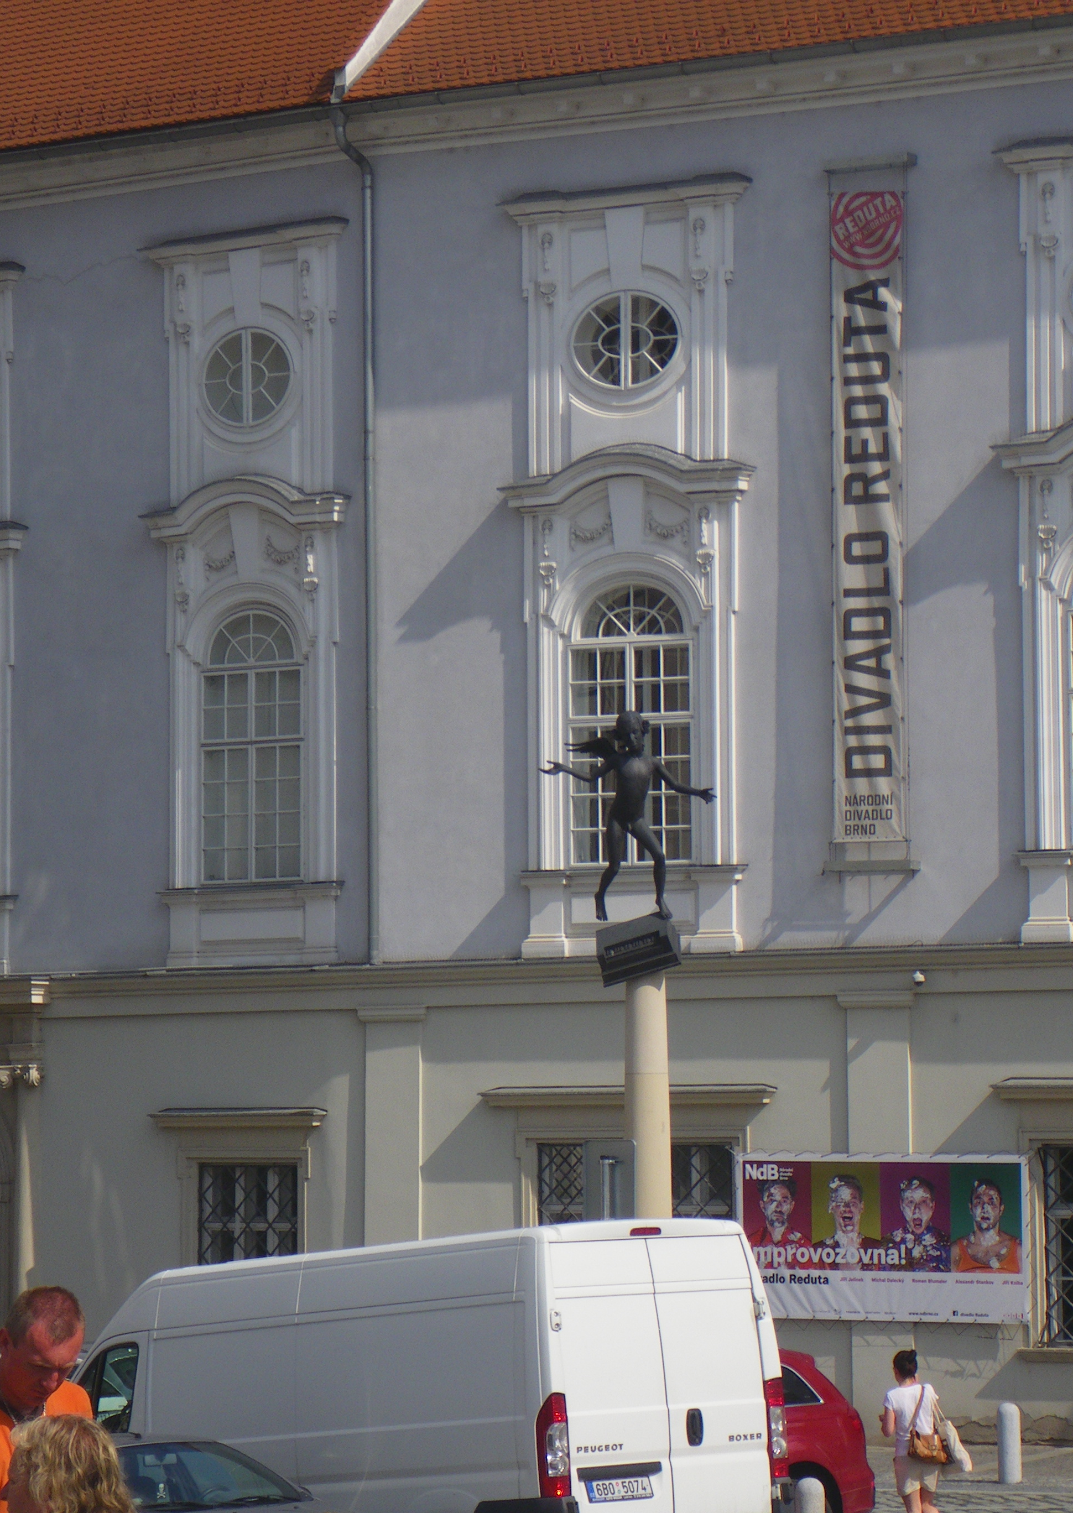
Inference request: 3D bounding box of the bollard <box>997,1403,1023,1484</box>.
[{"bbox_3d":[4.490,6.515,52.000,0.227,0.778,0.227,0,-5,0],"label":"bollard"}]

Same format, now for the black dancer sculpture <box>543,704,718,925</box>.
[{"bbox_3d":[0.791,0.507,47.000,1.350,1.812,0.800,1,-5,-15],"label":"black dancer sculpture"}]

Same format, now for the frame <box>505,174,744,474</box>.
[{"bbox_3d":[0.995,-4.924,62.747,3.037,3.207,0.400,-3,-5,30],"label":"frame"}]

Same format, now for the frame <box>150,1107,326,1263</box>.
[{"bbox_3d":[-3.375,5.489,61.715,2.230,3.038,0.380,-4,-5,35],"label":"frame"}]

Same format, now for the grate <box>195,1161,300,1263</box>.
[{"bbox_3d":[-3.250,5.620,61.654,1.386,2.087,0.100,-4,-5,35],"label":"grate"}]

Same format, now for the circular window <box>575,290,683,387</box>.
[{"bbox_3d":[1.033,-4.769,62.887,1.327,1.012,0.150,-3,-5,30],"label":"circular window"}]

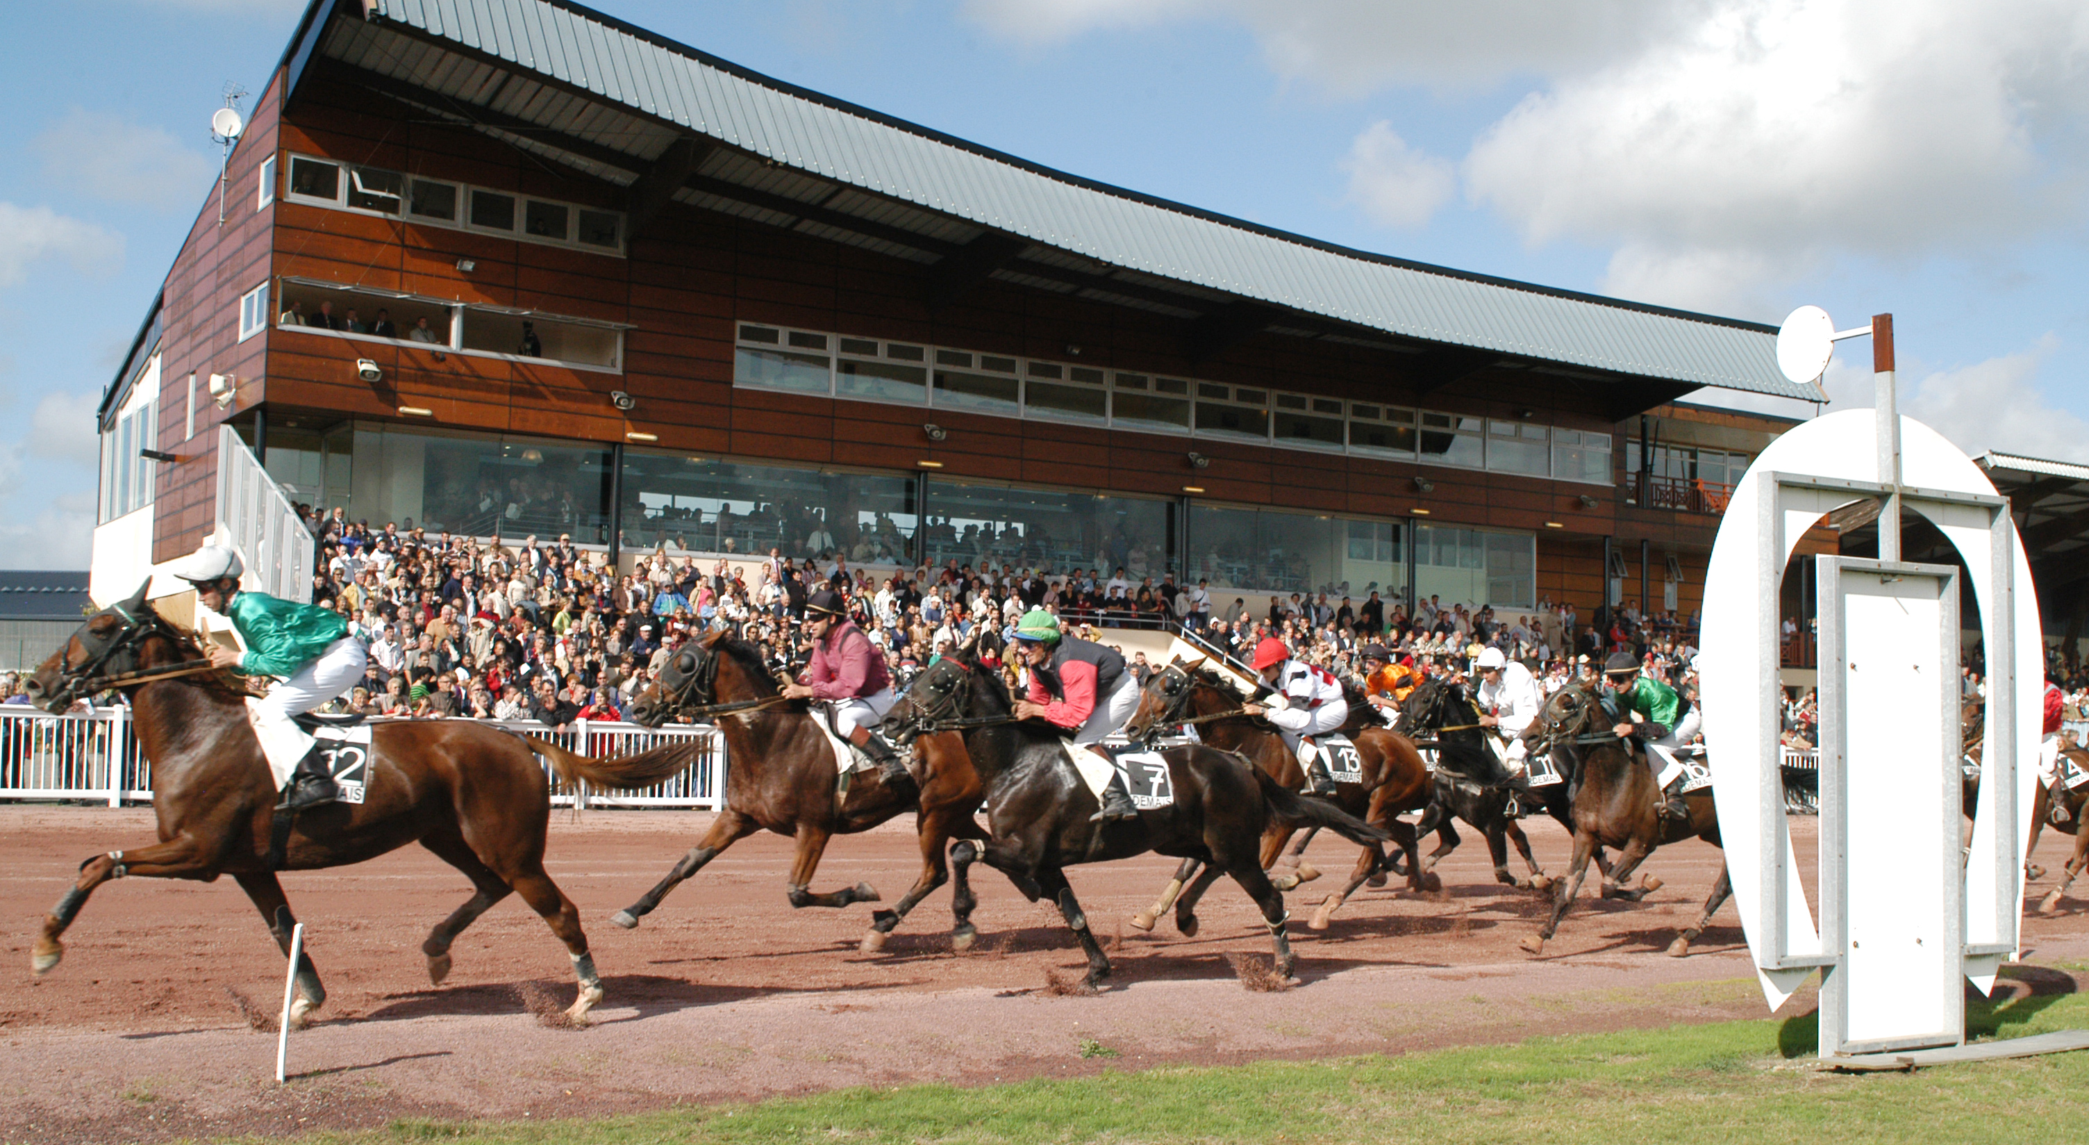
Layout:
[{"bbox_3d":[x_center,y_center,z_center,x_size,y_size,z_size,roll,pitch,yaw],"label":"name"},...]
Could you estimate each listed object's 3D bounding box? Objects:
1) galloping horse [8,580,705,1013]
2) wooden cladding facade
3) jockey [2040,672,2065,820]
[{"bbox_3d":[-3.239,1.125,10.300,3.105,2.057,0.620,4,-5,-33],"label":"galloping horse"},{"bbox_3d":[1.132,-3.888,57.316,46.000,9.400,10.000,4,-6,-32],"label":"wooden cladding facade"},{"bbox_3d":[8.481,1.457,17.922,0.850,1.355,0.600,4,-5,-33],"label":"jockey"}]

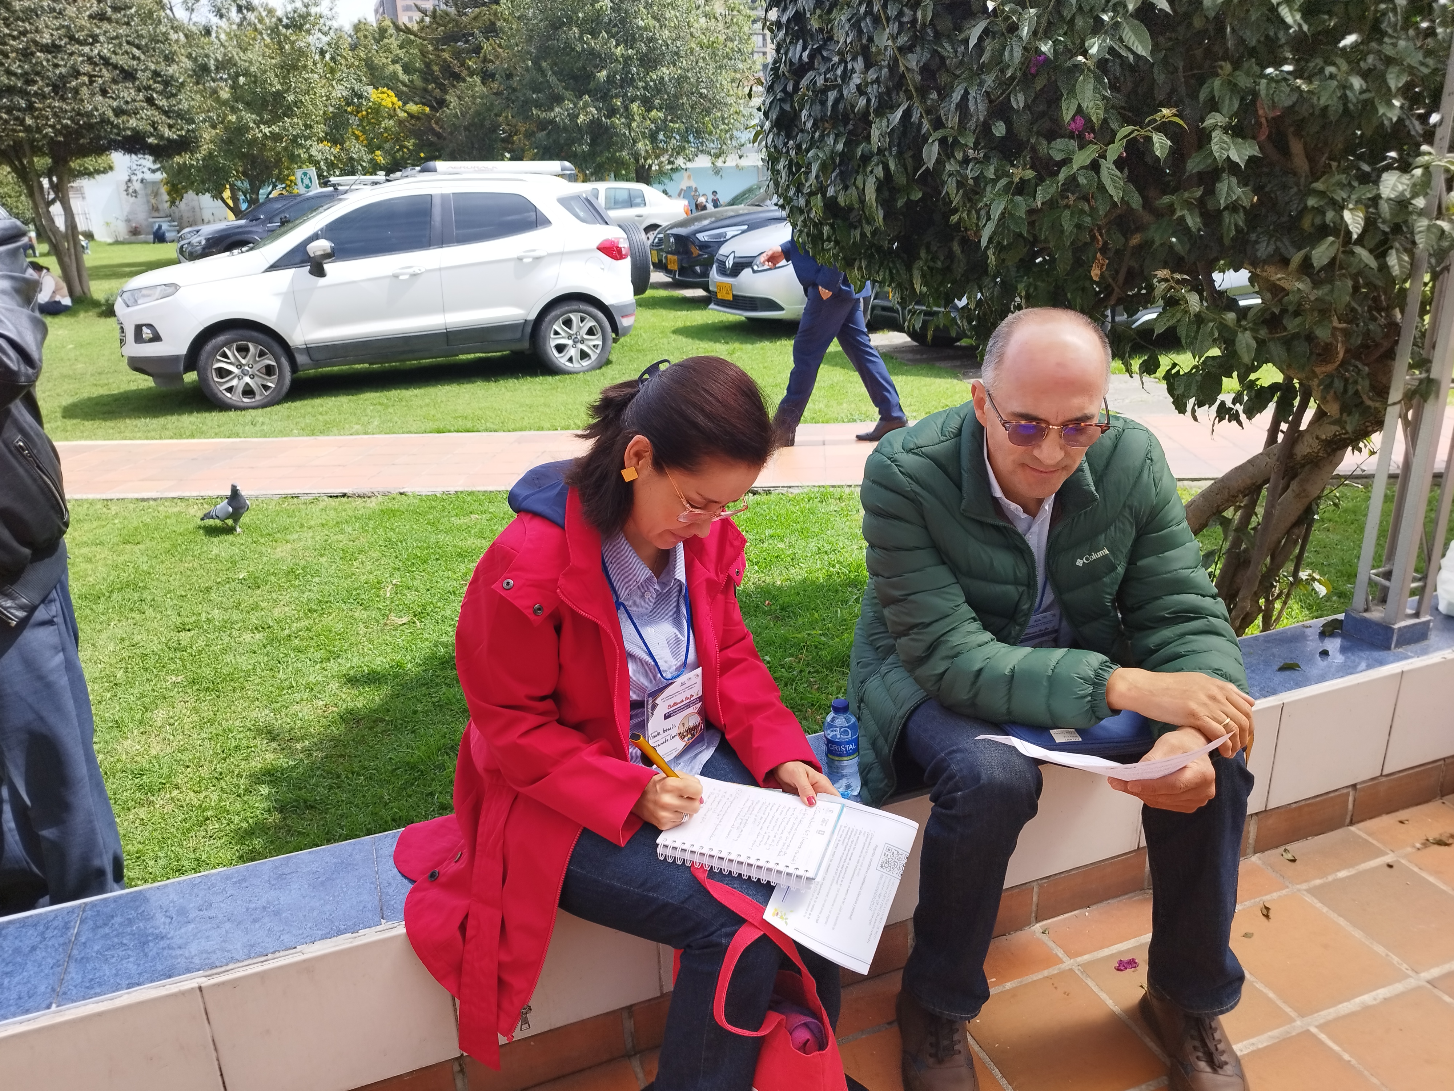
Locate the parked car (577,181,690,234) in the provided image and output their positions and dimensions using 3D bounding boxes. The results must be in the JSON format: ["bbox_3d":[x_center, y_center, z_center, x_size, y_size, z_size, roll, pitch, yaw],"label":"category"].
[{"bbox_3d":[-2.934,-6.941,21.758,4.280,1.500,1.740,-10,21,-22],"label":"parked car"}]

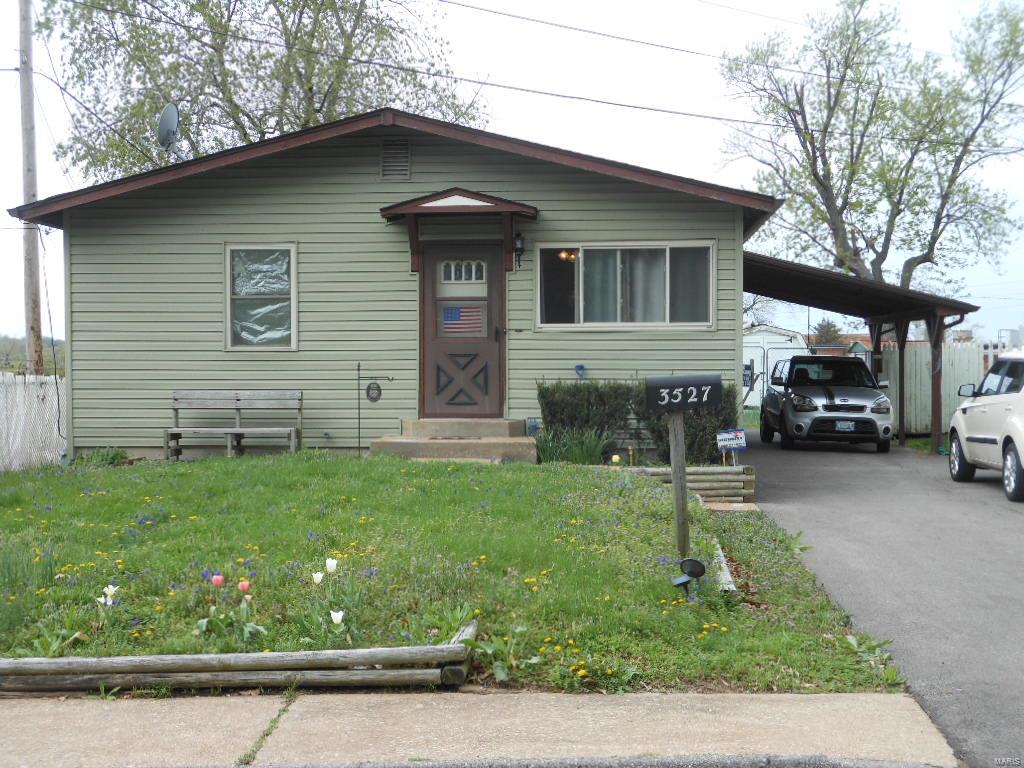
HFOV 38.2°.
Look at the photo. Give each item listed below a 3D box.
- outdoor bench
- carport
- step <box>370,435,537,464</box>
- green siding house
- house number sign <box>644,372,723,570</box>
[{"bbox_3d":[-3.208,0.479,17.059,1.540,0.790,0.520,0,2,5],"label":"outdoor bench"},{"bbox_3d":[5.648,-0.590,26.524,3.850,3.300,7.300,0,2,5],"label":"carport"},{"bbox_3d":[-0.599,0.755,16.815,1.850,0.250,0.950,0,2,5],"label":"step"},{"bbox_3d":[-0.934,-1.277,22.822,8.980,4.140,11.900,0,2,5],"label":"green siding house"},{"bbox_3d":[1.126,0.555,9.713,0.500,1.270,0.180,0,2,5],"label":"house number sign"}]

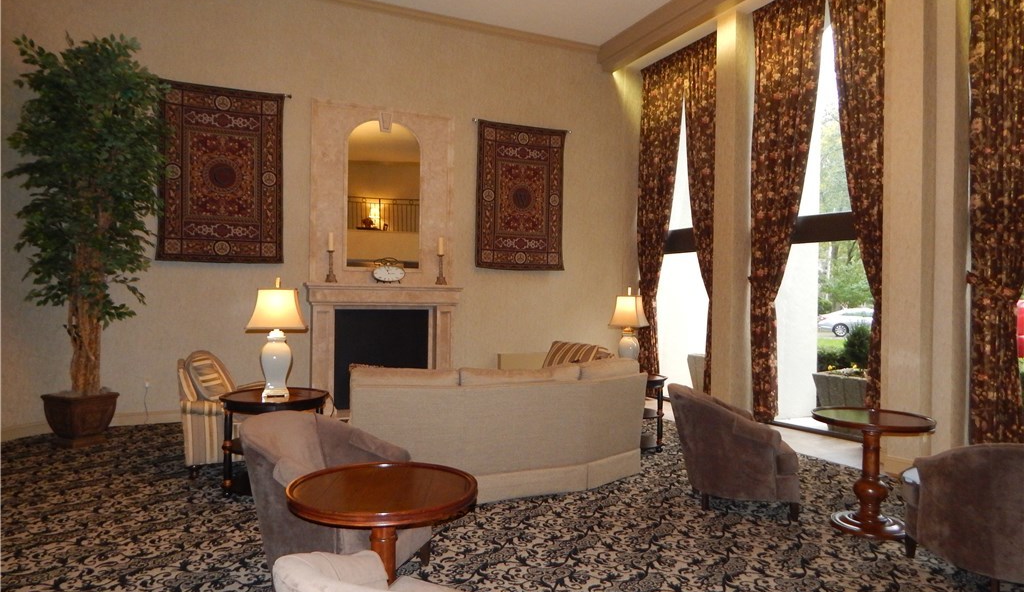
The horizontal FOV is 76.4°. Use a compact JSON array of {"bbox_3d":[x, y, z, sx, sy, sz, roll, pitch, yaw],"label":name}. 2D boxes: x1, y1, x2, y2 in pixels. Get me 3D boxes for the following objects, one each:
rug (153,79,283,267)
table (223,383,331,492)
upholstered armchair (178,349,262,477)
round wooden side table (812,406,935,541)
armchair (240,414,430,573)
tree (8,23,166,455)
[{"bbox_3d":[-3.073,-1.295,6.946,1.231,1.856,0.040,1,0,-25],"label":"rug"},{"bbox_3d":[-1.704,1.058,4.700,0.746,0.682,0.746,1,0,-26],"label":"table"},{"bbox_3d":[-2.201,0.916,5.311,0.795,0.923,0.767,1,0,-10],"label":"upholstered armchair"},{"bbox_3d":[2.168,1.060,3.922,0.655,0.668,0.655,1,0,0],"label":"round wooden side table"},{"bbox_3d":[-0.885,0.963,3.080,0.770,0.790,0.770,1,0,18],"label":"armchair"},{"bbox_3d":[-3.829,-0.517,5.969,1.300,3.680,1.250,1,0,-25],"label":"tree"}]

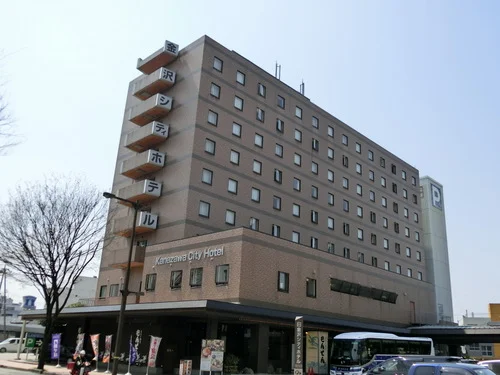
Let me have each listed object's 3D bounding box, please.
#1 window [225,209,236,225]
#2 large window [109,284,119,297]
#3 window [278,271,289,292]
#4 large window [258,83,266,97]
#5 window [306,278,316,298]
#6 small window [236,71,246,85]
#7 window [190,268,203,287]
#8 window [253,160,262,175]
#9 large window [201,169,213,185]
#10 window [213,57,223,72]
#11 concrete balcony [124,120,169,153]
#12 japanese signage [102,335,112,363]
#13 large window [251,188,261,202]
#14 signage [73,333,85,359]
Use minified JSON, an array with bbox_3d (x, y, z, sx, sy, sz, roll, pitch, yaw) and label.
[{"bbox_3d":[-1.717,2.677,43.400,0.150,1.300,1.170,-14,-25,42],"label":"window"},{"bbox_3d":[-12.145,9.318,44.269,1.420,1.120,0.150,-14,-25,42],"label":"large window"},{"bbox_3d":[2.351,6.634,34.498,0.150,1.383,1.206,-15,-25,42],"label":"window"},{"bbox_3d":[1.278,-10.228,51.717,0.180,1.330,1.140,-15,-26,42],"label":"large window"},{"bbox_3d":[4.715,7.709,37.736,0.150,1.397,1.189,-15,-26,42],"label":"window"},{"bbox_3d":[-0.910,-11.082,49.604,0.180,1.330,1.160,-15,-26,42],"label":"small window"},{"bbox_3d":[-3.902,6.495,35.620,1.347,1.283,0.150,-15,-26,42],"label":"window"},{"bbox_3d":[0.721,-1.885,47.302,0.150,1.280,1.160,-14,-25,42],"label":"window"},{"bbox_3d":[-3.800,-0.945,43.903,0.150,1.317,1.183,-15,-26,42],"label":"large window"},{"bbox_3d":[-3.110,-11.960,47.788,0.150,1.360,1.164,-15,-26,42],"label":"window"},{"bbox_3d":[-10.198,-4.981,48.230,4.751,1.346,1.661,-15,-26,42],"label":"concrete balcony"},{"bbox_3d":[-10.088,11.409,34.694,0.600,1.850,0.080,13,-21,-26],"label":"japanese signage"},{"bbox_3d":[0.579,0.747,48.078,0.150,1.348,1.199,-15,-26,42],"label":"large window"},{"bbox_3d":[-13.068,12.136,37.485,0.600,1.850,0.080,14,-22,-28],"label":"signage"}]

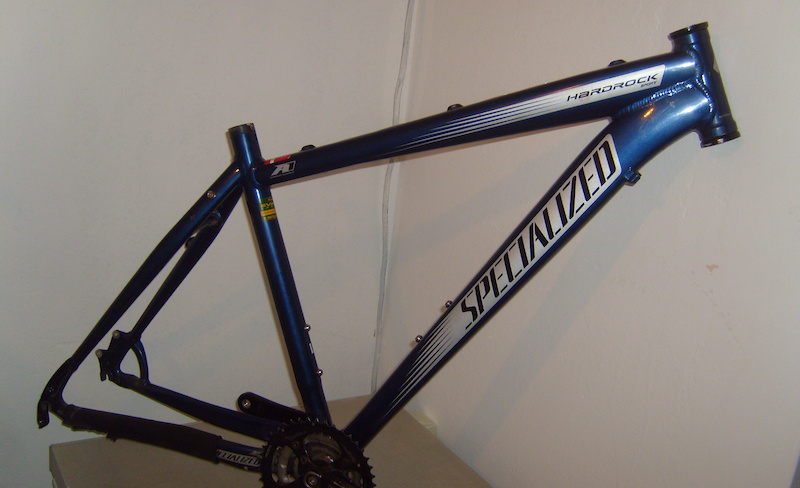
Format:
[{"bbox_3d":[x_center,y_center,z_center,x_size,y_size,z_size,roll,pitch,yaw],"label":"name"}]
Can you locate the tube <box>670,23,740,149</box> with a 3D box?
[{"bbox_3d":[0.342,-0.177,0.905,0.045,0.131,0.044,-16,6,21],"label":"tube"}]

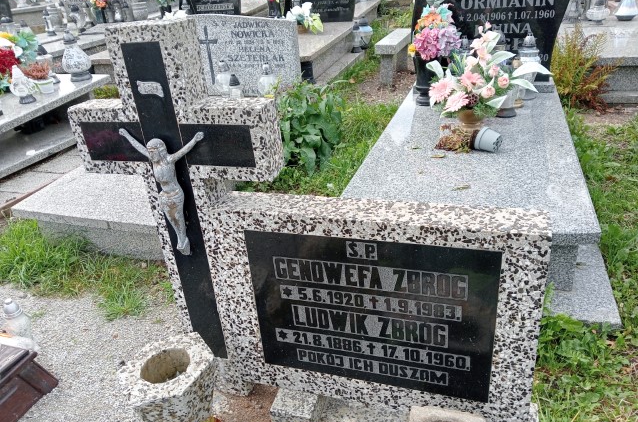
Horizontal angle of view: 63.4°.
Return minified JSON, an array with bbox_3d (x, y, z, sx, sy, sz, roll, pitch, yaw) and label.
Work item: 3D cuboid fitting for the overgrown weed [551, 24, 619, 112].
[{"bbox_3d":[1.913,-1.031,3.722,0.440,0.570,0.420,4,27,19],"label":"overgrown weed"}]

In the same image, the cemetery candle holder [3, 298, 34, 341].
[{"bbox_3d":[-1.011,0.383,1.735,0.090,0.205,0.090,4,27,18],"label":"cemetery candle holder"}]

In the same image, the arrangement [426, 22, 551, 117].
[{"bbox_3d":[0.827,-0.692,2.528,0.560,0.420,0.370,4,27,18],"label":"arrangement"}]

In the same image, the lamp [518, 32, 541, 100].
[{"bbox_3d":[1.205,-0.823,2.923,0.122,0.358,0.122,4,27,19],"label":"lamp"}]

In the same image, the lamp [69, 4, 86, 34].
[{"bbox_3d":[-2.720,-2.186,5.853,0.125,0.290,0.125,4,27,18],"label":"lamp"}]

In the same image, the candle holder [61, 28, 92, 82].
[{"bbox_3d":[-1.900,-1.213,4.021,0.226,0.367,0.226,4,27,19],"label":"candle holder"}]

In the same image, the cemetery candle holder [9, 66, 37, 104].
[{"bbox_3d":[-1.991,-0.846,3.450,0.165,0.235,0.150,4,27,19],"label":"cemetery candle holder"}]

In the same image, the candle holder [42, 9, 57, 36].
[{"bbox_3d":[-2.904,-2.028,5.547,0.113,0.244,0.113,4,27,19],"label":"candle holder"}]

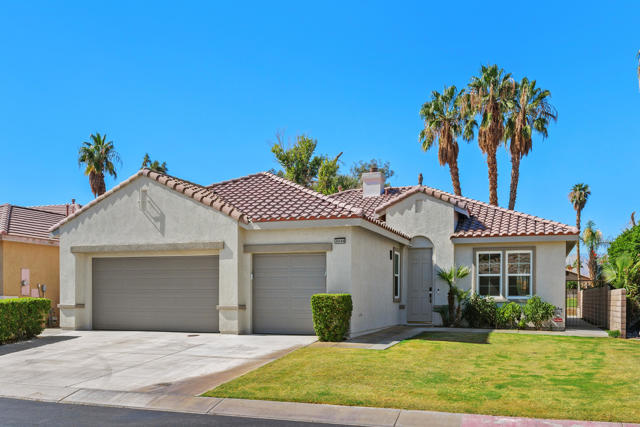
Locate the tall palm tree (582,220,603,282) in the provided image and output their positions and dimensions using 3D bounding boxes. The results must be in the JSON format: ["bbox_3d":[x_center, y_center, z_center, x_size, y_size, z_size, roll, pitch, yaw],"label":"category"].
[{"bbox_3d":[25.077,4.653,54.000,2.300,7.830,2.300,0,-5,0],"label":"tall palm tree"}]

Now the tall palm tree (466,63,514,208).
[{"bbox_3d":[11.691,-1.668,40.000,3.600,16.710,3.600,0,-5,0],"label":"tall palm tree"}]

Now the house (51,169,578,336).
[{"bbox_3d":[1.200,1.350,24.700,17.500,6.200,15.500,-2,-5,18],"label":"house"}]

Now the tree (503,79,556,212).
[{"bbox_3d":[14.281,-1.225,40.000,3.700,15.820,3.700,0,-5,0],"label":"tree"}]

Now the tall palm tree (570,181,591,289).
[{"bbox_3d":[30.072,3.489,68.000,2.600,13.930,2.600,0,-5,0],"label":"tall palm tree"}]

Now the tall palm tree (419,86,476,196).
[{"bbox_3d":[8.869,-0.972,40.500,3.900,15.450,3.900,0,-5,0],"label":"tall palm tree"}]

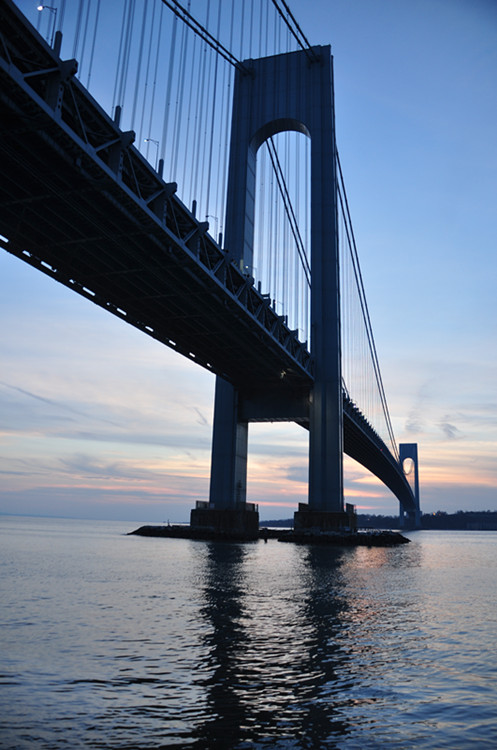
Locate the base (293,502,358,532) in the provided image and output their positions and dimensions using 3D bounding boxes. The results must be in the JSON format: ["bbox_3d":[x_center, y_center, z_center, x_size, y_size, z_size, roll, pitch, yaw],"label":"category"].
[{"bbox_3d":[27.480,50.280,195.260,18.300,10.000,20.500,-3,-16,18],"label":"base"}]

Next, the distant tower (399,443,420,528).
[{"bbox_3d":[406.500,279.500,1415.000,46.000,210.000,13.000,-3,-16,18],"label":"distant tower"}]

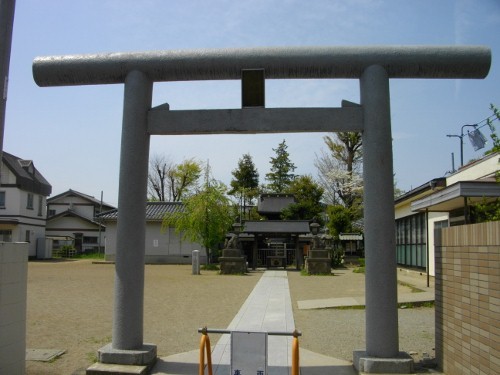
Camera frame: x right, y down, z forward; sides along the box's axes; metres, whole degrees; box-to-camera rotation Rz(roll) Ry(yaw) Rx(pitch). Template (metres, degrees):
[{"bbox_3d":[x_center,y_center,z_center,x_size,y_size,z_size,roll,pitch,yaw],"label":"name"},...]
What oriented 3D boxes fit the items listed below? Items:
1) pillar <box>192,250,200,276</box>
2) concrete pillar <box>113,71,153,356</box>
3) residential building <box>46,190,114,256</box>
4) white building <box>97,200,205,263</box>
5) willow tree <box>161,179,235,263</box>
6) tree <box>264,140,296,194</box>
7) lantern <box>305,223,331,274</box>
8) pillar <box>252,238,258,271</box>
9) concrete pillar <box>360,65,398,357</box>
[{"bbox_3d":[-2.728,3.853,23.825,0.320,1.220,0.320,0,-7,4],"label":"pillar"},{"bbox_3d":[-1.630,0.268,6.472,0.410,3.800,0.410,0,-7,4],"label":"concrete pillar"},{"bbox_3d":[-19.428,4.369,54.146,7.600,7.300,9.500,1,-7,-2],"label":"residential building"},{"bbox_3d":[-7.284,3.653,37.193,8.300,4.800,5.200,0,-7,4],"label":"white building"},{"bbox_3d":[-3.220,2.431,30.648,4.600,5.700,4.400,0,-7,4],"label":"willow tree"},{"bbox_3d":[3.050,1.294,44.702,3.800,11.500,3.800,0,-7,4],"label":"tree"},{"bbox_3d":[3.717,3.305,25.168,1.300,2.750,1.300,0,-7,4],"label":"lantern"},{"bbox_3d":[0.364,4.019,28.426,0.270,2.070,0.270,0,-7,4],"label":"pillar"},{"bbox_3d":[1.729,0.262,6.182,0.410,3.800,0.410,0,-7,4],"label":"concrete pillar"}]

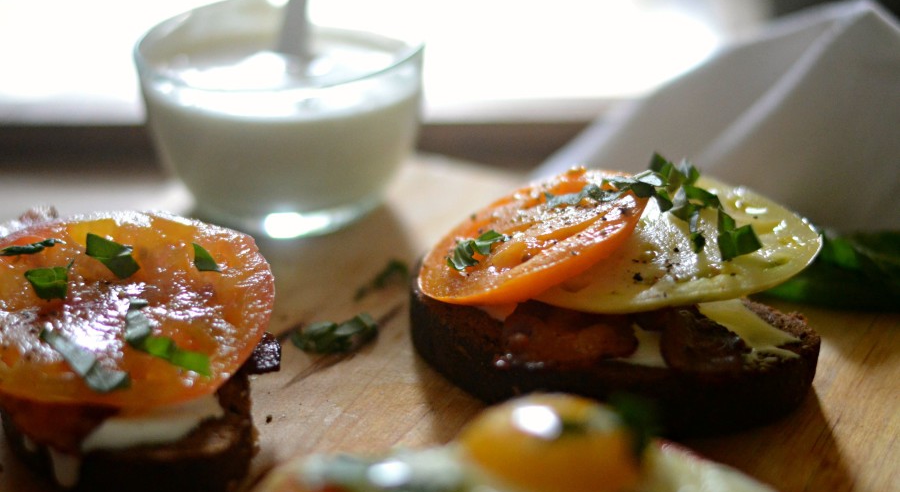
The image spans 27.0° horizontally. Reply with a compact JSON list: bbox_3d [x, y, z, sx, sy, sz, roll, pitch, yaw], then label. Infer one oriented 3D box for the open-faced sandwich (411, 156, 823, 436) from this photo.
[{"bbox_3d":[0.049,0.013,0.560,0.122,0.047,0.092,2,25,5],"label":"open-faced sandwich"}]

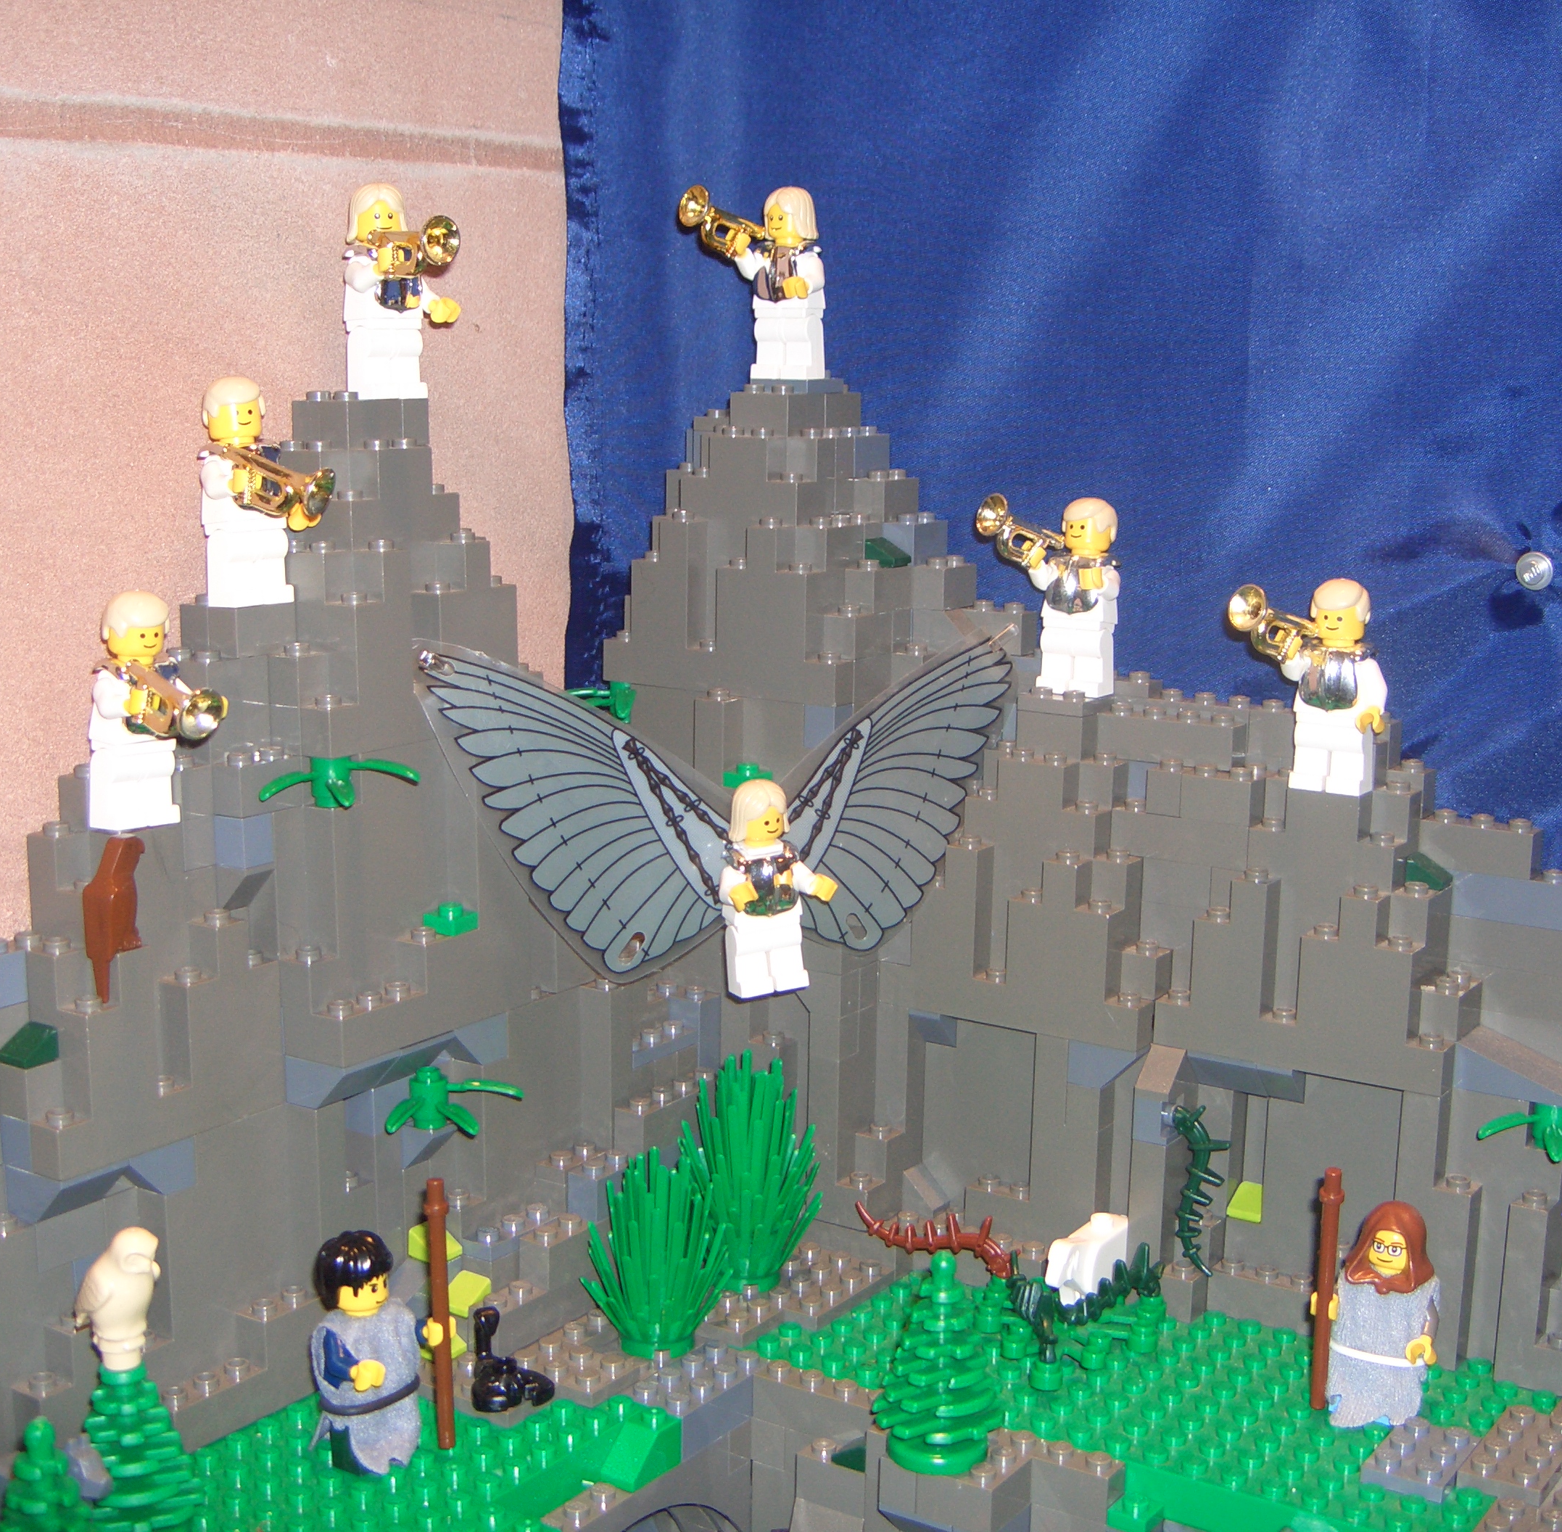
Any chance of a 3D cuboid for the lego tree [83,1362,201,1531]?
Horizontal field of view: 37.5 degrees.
[{"bbox_3d":[-0.110,0.113,0.387,0.024,0.041,0.024,8,13,33],"label":"lego tree"}]

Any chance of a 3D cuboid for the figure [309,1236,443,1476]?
[{"bbox_3d":[-0.073,0.107,0.419,0.020,0.043,0.025,8,13,33],"label":"figure"}]

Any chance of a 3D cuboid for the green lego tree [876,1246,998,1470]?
[{"bbox_3d":[0.030,0.109,0.426,0.024,0.041,0.024,1,11,0],"label":"green lego tree"}]

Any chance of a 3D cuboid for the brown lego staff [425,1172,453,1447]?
[{"bbox_3d":[-0.062,0.100,0.421,0.005,0.053,0.005,0,8,0],"label":"brown lego staff"}]

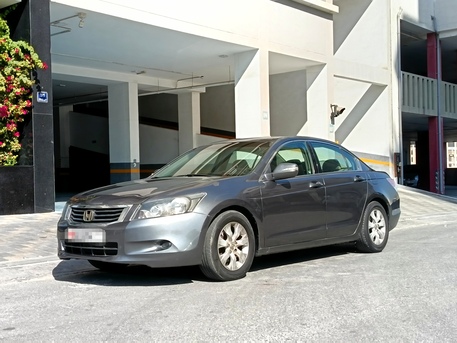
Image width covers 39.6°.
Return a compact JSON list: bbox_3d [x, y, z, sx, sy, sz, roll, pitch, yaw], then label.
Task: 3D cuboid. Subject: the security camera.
[{"bbox_3d":[3.728,-2.052,21.680,0.440,0.420,0.280,-1,0,12],"label":"security camera"}]

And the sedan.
[{"bbox_3d":[0.327,0.308,7.570,1.870,1.476,4.930,-1,0,41],"label":"sedan"}]

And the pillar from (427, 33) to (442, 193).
[{"bbox_3d":[9.463,-2.697,29.120,0.450,7.373,0.470,-1,0,40],"label":"pillar"}]

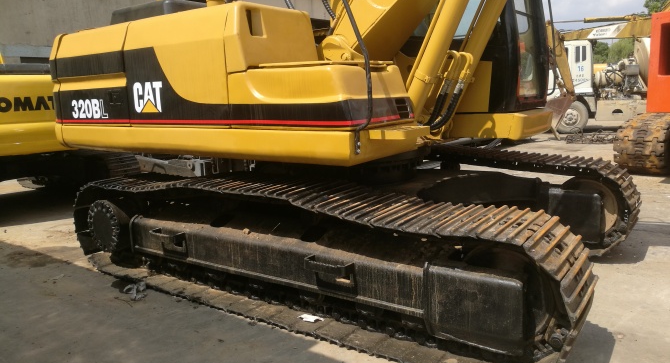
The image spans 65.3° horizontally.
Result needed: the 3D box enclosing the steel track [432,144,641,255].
[{"bbox_3d":[0.885,0.115,6.000,4.470,0.870,0.700,5,12,35],"label":"steel track"}]

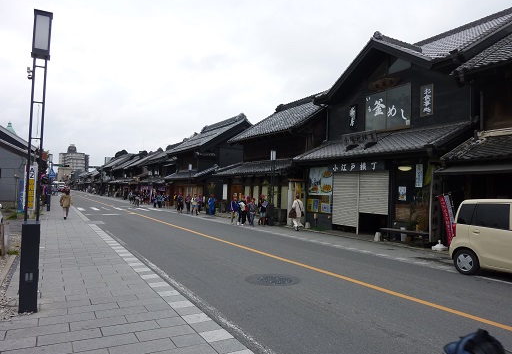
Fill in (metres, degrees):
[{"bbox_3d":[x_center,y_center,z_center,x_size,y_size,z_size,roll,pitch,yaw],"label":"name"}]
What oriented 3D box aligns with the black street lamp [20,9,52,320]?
[{"bbox_3d":[-2.743,-0.209,4.612,0.220,3.700,0.220,3,-3,-30],"label":"black street lamp"}]

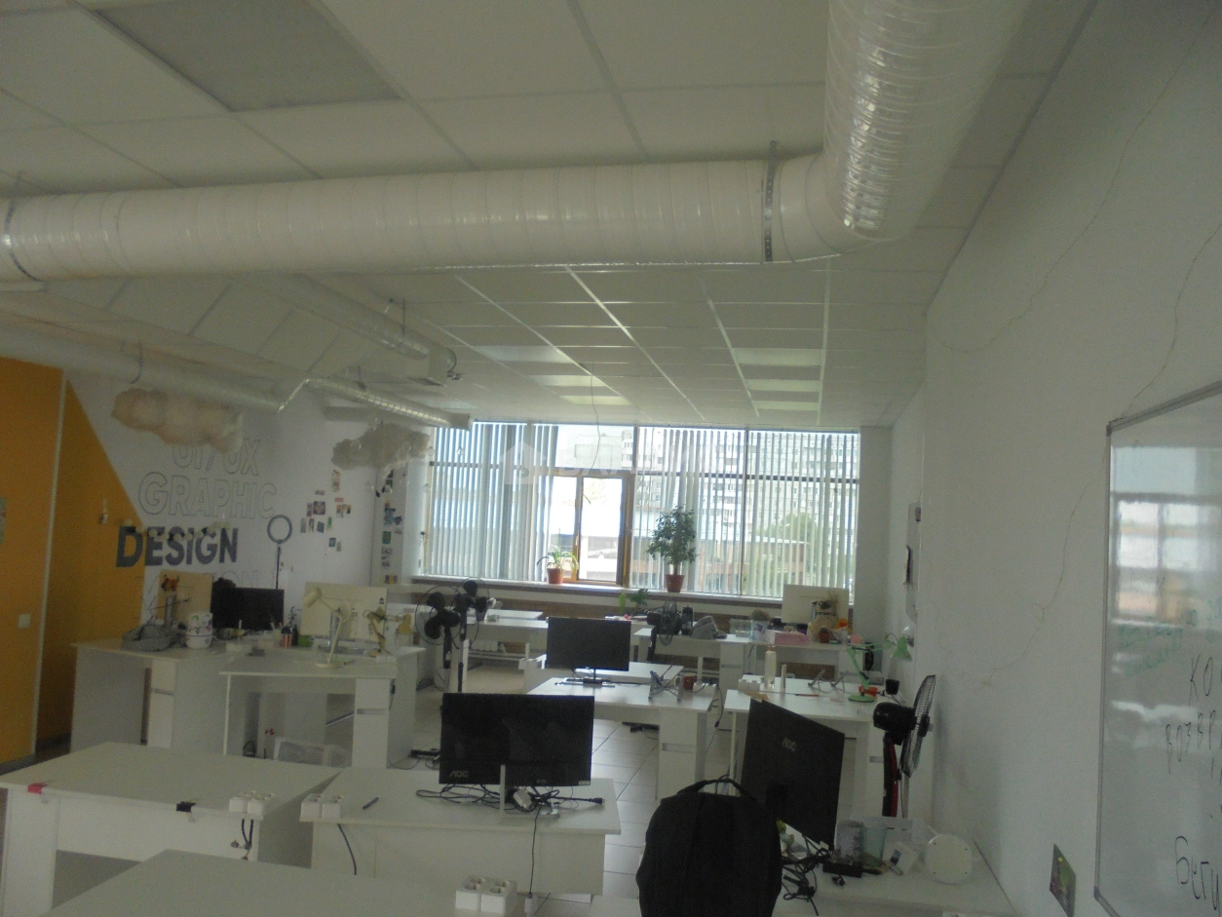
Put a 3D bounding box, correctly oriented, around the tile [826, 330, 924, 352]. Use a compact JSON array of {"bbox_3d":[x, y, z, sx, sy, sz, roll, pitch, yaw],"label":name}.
[{"bbox_3d":[1.595,-0.721,5.524,0.600,0.020,0.600,2,-4,12],"label":"tile"}]

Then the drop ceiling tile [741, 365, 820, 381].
[{"bbox_3d":[1.264,-0.651,6.851,0.600,0.020,0.600,2,-4,12],"label":"drop ceiling tile"}]

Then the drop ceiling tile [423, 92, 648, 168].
[{"bbox_3d":[-0.212,-0.995,2.832,0.600,0.020,0.600,2,-4,12],"label":"drop ceiling tile"}]

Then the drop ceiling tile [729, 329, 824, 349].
[{"bbox_3d":[1.010,-0.748,5.682,0.600,0.020,0.600,2,-4,12],"label":"drop ceiling tile"}]

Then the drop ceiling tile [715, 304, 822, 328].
[{"bbox_3d":[0.883,-0.792,5.068,0.600,0.020,0.600,2,-4,12],"label":"drop ceiling tile"}]

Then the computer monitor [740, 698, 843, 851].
[{"bbox_3d":[0.531,0.985,2.816,0.180,0.390,0.540,5,-4,-20],"label":"computer monitor"}]

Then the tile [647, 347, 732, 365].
[{"bbox_3d":[0.551,-0.716,6.376,0.595,0.020,0.595,2,-4,13],"label":"tile"}]

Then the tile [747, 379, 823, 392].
[{"bbox_3d":[1.394,-0.602,7.413,0.595,0.030,0.595,2,-4,13],"label":"tile"}]

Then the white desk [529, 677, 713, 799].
[{"bbox_3d":[0.019,1.696,5.131,1.020,0.750,0.590,2,-4,8],"label":"white desk"}]

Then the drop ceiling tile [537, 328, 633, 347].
[{"bbox_3d":[-0.161,-0.790,5.941,0.600,0.020,0.600,2,-4,12],"label":"drop ceiling tile"}]

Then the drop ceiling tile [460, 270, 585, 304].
[{"bbox_3d":[-0.421,-0.882,4.755,0.595,0.020,0.595,2,-4,13],"label":"drop ceiling tile"}]

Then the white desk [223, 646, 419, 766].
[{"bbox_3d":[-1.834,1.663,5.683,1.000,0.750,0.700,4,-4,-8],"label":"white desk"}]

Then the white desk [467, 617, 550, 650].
[{"bbox_3d":[-0.870,1.915,8.578,1.000,0.750,0.580,3,-4,5],"label":"white desk"}]

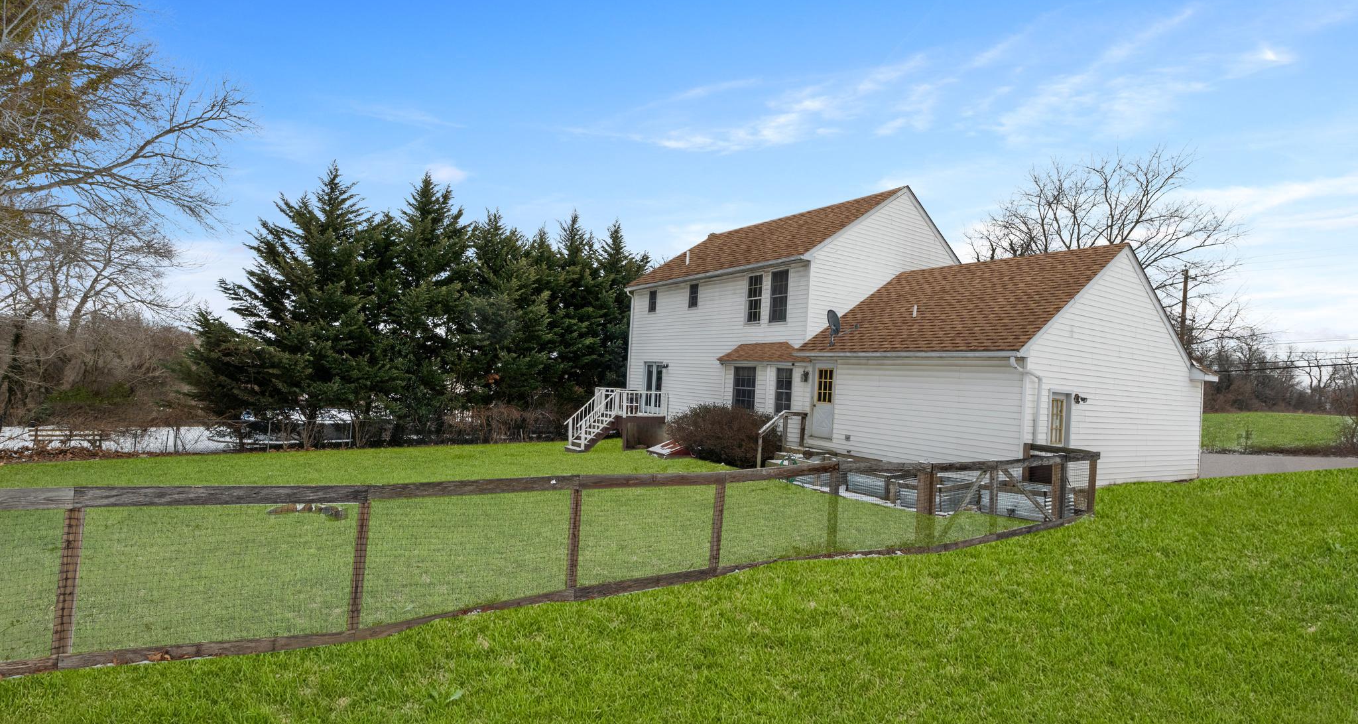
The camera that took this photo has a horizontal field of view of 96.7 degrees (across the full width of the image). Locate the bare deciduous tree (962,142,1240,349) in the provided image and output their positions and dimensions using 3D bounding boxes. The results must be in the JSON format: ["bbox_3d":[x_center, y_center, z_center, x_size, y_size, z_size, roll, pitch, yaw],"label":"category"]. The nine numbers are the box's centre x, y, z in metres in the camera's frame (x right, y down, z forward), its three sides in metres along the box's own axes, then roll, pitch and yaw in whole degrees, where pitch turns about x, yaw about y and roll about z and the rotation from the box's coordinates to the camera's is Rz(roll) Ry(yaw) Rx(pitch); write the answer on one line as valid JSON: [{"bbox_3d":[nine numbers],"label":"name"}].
[{"bbox_3d":[22.468,-3.499,31.800,12.500,15.890,12.500,5,-2,-31],"label":"bare deciduous tree"}]

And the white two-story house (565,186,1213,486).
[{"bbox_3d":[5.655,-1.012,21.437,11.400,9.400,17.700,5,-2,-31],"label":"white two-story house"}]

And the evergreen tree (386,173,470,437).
[{"bbox_3d":[-11.461,-2.498,27.048,4.200,12.063,4.000,5,-2,-31],"label":"evergreen tree"}]

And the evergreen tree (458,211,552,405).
[{"bbox_3d":[-8.421,-1.866,28.666,4.400,10.678,4.400,5,-2,-31],"label":"evergreen tree"}]

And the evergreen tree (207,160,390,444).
[{"bbox_3d":[-15.964,-2.451,25.350,6.200,11.900,6.400,5,-2,-31],"label":"evergreen tree"}]

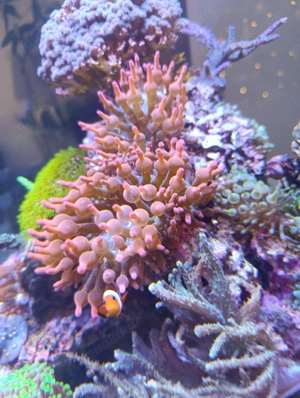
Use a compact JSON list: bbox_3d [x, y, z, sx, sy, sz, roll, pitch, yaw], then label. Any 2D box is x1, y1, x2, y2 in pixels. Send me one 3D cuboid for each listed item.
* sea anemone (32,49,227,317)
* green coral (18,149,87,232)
[{"bbox_3d":[-0.031,-0.025,0.400,0.255,0.345,0.180,-1,6,6],"label":"sea anemone"},{"bbox_3d":[-0.163,-0.015,0.485,0.140,0.155,0.130,-1,6,6],"label":"green coral"}]

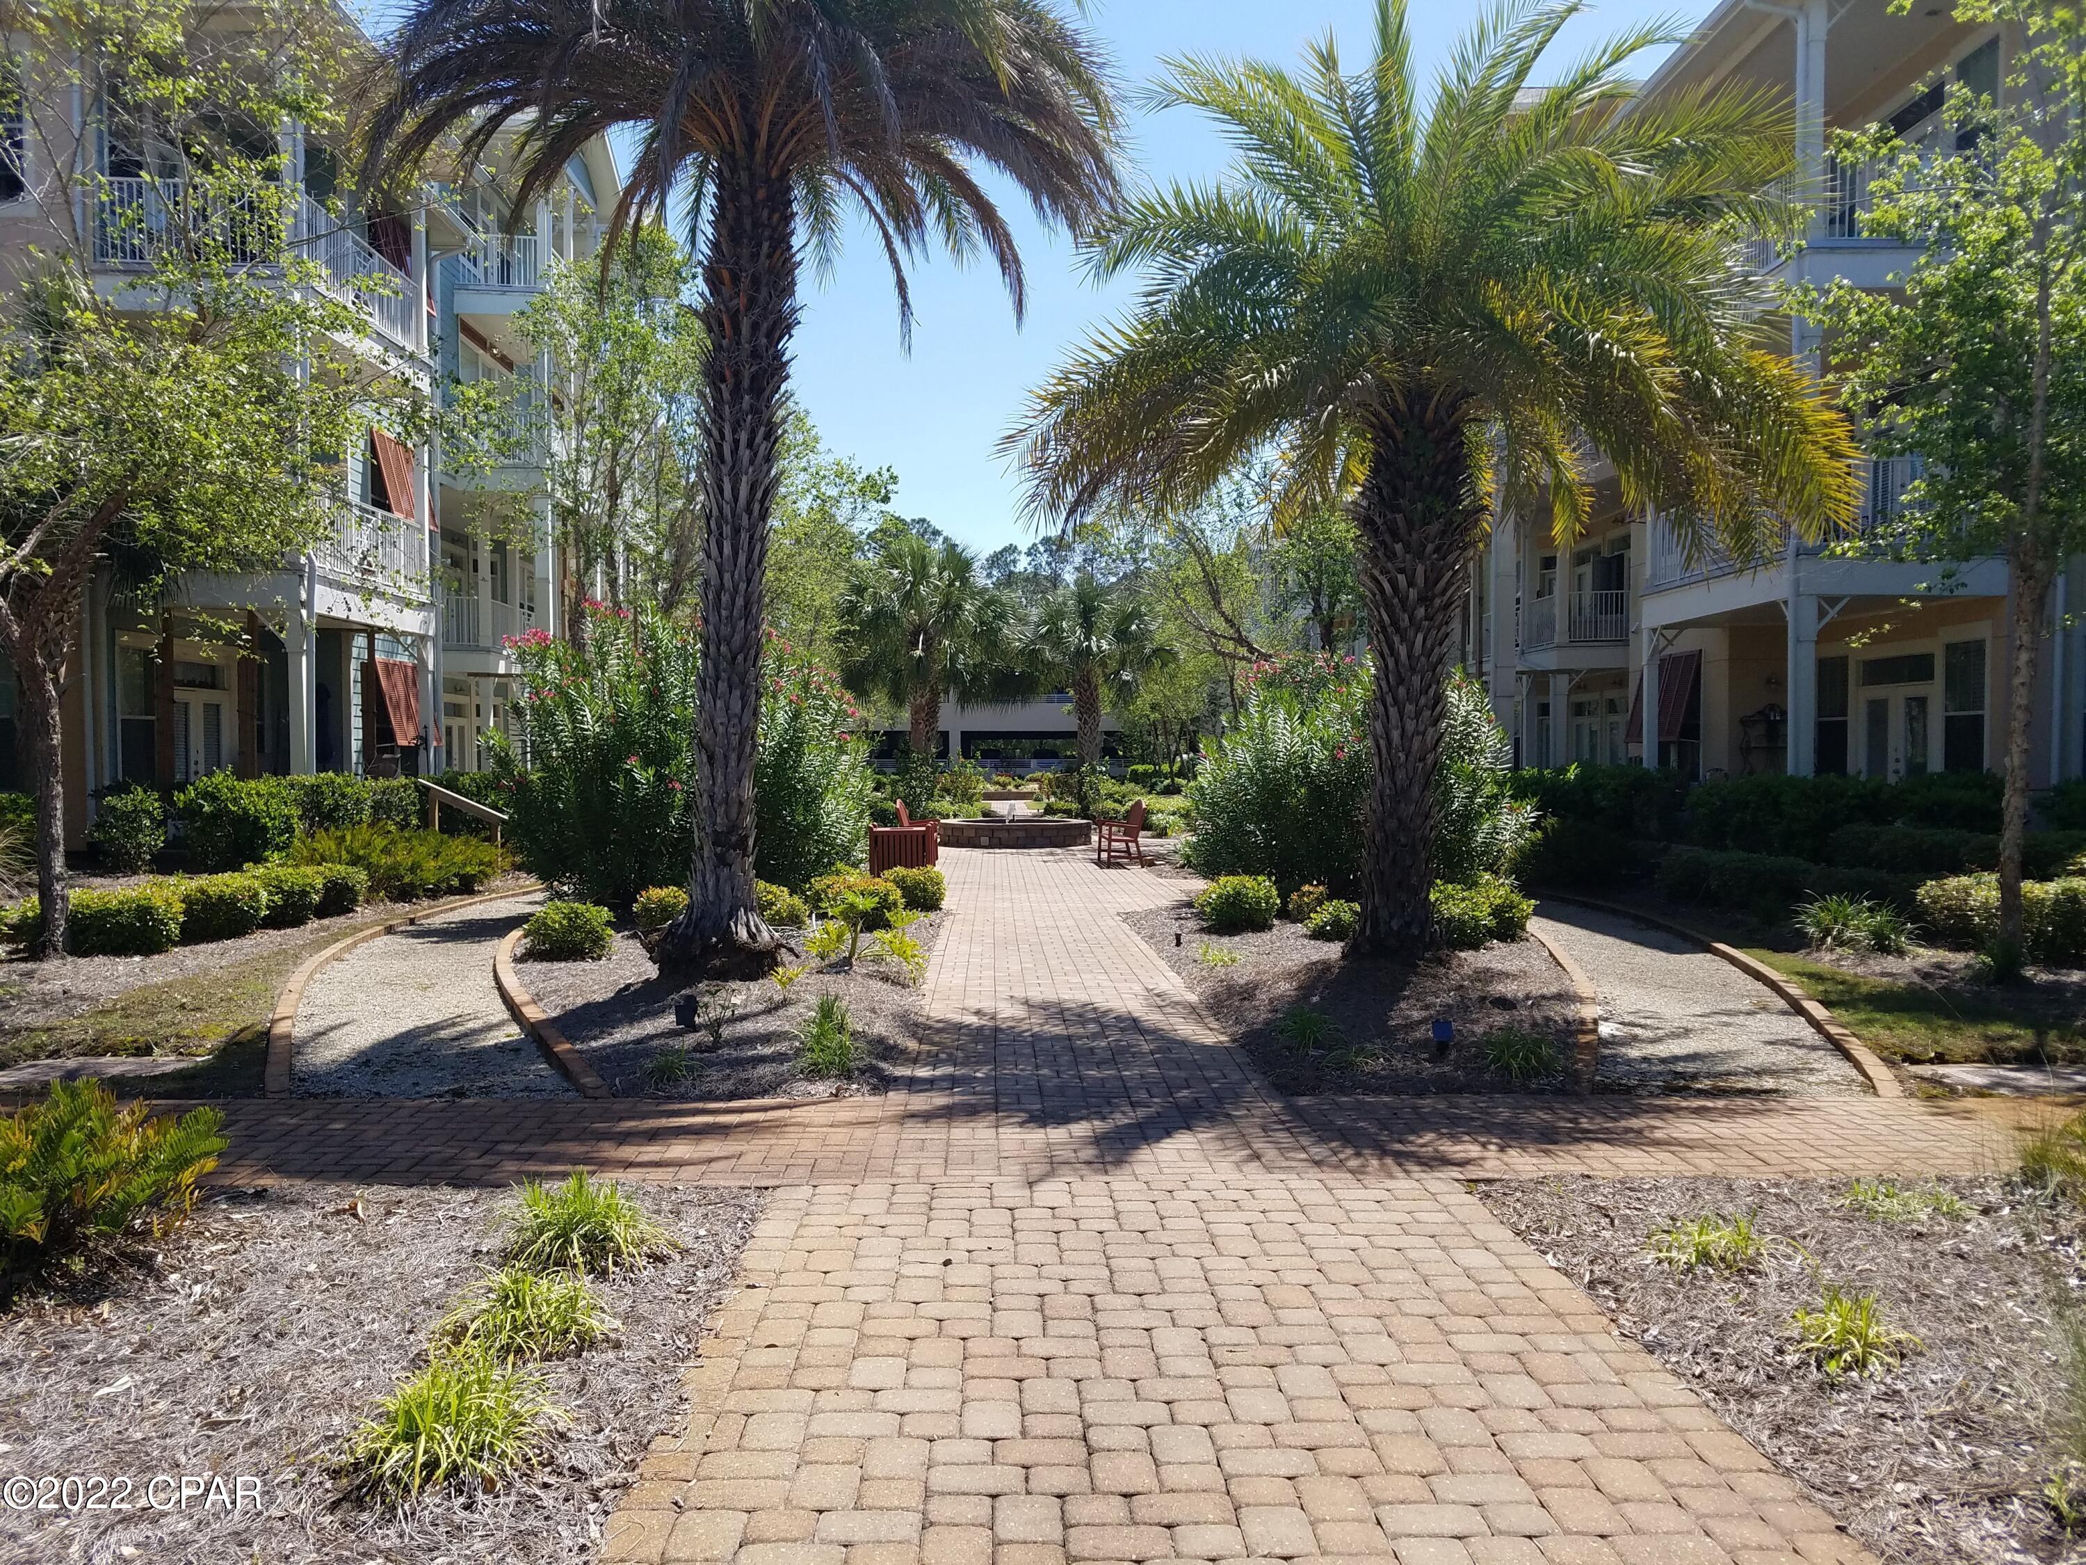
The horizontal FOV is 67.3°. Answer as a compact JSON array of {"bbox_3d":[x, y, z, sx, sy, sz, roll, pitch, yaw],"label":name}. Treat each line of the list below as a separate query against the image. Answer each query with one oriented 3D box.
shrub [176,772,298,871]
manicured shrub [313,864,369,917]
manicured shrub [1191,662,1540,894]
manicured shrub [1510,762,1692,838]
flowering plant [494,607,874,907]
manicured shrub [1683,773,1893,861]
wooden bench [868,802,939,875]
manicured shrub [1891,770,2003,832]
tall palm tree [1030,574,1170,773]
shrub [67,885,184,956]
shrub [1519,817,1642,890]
[{"bbox_3d":[-9.650,0.470,18.700,1.350,1.120,1.200,0,1,0],"label":"shrub"},{"bbox_3d":[-7.020,1.070,15.600,0.680,0.530,0.700,0,1,0],"label":"manicured shrub"},{"bbox_3d":[4.100,-0.100,20.300,4.100,2.900,3.500,0,1,0],"label":"manicured shrub"},{"bbox_3d":[8.550,0.330,24.000,2.700,1.200,1.700,0,1,0],"label":"manicured shrub"},{"bbox_3d":[-4.200,-0.320,18.500,4.100,3.350,3.700,0,1,0],"label":"flowering plant"},{"bbox_3d":[9.500,0.430,20.100,2.450,1.080,1.400,0,1,0],"label":"manicured shrub"},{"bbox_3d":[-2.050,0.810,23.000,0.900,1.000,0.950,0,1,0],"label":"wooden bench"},{"bbox_3d":[11.500,0.400,20.000,1.300,1.050,1.100,0,1,0],"label":"manicured shrub"},{"bbox_3d":[1.440,-2.250,40.000,3.600,6.000,3.500,0,1,0],"label":"tall palm tree"},{"bbox_3d":[-7.420,1.100,12.700,0.880,0.550,0.820,0,1,0],"label":"shrub"},{"bbox_3d":[6.850,0.900,20.000,1.500,0.880,1.300,0,1,0],"label":"shrub"}]

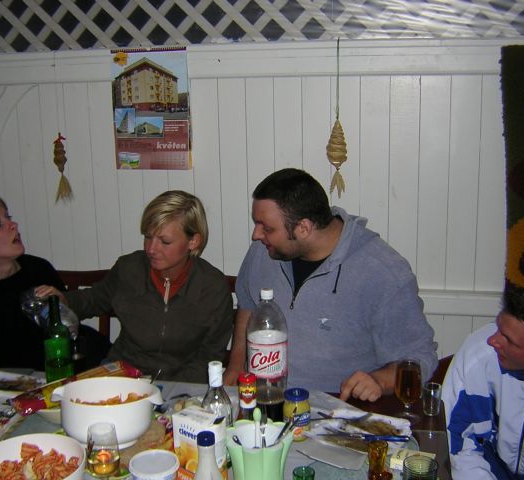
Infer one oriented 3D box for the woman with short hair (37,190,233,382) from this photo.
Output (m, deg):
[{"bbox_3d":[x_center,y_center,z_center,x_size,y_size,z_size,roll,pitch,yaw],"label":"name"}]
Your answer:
[{"bbox_3d":[-0.361,0.487,2.216,0.600,1.270,0.680,1,12,12],"label":"woman with short hair"}]

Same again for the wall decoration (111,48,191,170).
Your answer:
[{"bbox_3d":[-0.423,-0.499,2.547,0.314,0.467,0.015,1,12,12],"label":"wall decoration"}]

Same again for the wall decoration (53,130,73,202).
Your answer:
[{"bbox_3d":[-0.792,-0.288,2.643,0.085,0.280,0.055,1,12,12],"label":"wall decoration"}]

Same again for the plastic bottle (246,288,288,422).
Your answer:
[{"bbox_3d":[0.011,0.303,1.725,0.107,0.335,0.107,0,12,7],"label":"plastic bottle"}]

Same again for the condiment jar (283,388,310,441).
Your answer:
[{"bbox_3d":[0.085,0.435,1.655,0.067,0.100,0.067,-1,12,0],"label":"condiment jar"}]

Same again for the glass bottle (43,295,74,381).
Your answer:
[{"bbox_3d":[-0.577,0.302,1.876,0.075,0.298,0.075,-5,12,-18],"label":"glass bottle"}]

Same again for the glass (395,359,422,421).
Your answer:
[{"bbox_3d":[0.385,0.388,1.736,0.070,0.150,0.070,2,12,13],"label":"glass"}]

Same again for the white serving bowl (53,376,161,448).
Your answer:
[{"bbox_3d":[-0.381,0.427,1.636,0.272,0.122,0.228,0,12,6],"label":"white serving bowl"}]

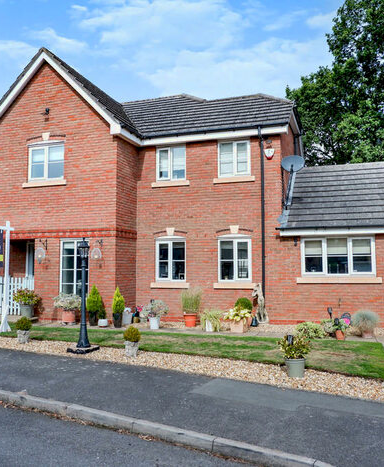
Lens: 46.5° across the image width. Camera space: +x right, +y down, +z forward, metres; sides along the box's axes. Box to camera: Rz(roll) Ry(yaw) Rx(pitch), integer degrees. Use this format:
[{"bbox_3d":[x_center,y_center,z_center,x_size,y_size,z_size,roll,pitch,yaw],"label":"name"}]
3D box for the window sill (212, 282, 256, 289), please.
[{"bbox_3d":[1.122,1.378,11.634,1.100,0.140,0.160,-2,-5,17],"label":"window sill"}]

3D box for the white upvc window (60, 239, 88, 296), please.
[{"bbox_3d":[-3.069,0.934,11.769,0.890,1.590,0.090,-2,-5,17],"label":"white upvc window"}]

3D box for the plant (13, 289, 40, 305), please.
[{"bbox_3d":[-4.388,1.705,11.916,0.660,0.430,0.600,-1,-5,16],"label":"plant"}]

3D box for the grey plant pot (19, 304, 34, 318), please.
[{"bbox_3d":[-4.283,2.034,11.633,0.360,0.350,0.360,0,-5,0],"label":"grey plant pot"}]

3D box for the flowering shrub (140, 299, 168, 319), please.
[{"bbox_3d":[-0.867,1.746,10.347,0.620,0.430,0.550,-2,-5,17],"label":"flowering shrub"}]

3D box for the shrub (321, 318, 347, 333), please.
[{"bbox_3d":[2.860,1.840,8.944,0.500,0.300,0.420,-2,-5,17],"label":"shrub"}]

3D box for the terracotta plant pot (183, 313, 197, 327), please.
[{"bbox_3d":[-0.032,2.147,11.021,0.343,0.295,0.343,0,-4,0],"label":"terracotta plant pot"}]

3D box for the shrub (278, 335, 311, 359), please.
[{"bbox_3d":[1.369,1.525,5.992,0.448,0.316,0.430,-2,-5,16],"label":"shrub"}]

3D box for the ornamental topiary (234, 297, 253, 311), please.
[{"bbox_3d":[1.223,1.705,10.517,0.400,0.370,0.400,-2,-5,17],"label":"ornamental topiary"}]

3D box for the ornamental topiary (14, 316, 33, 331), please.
[{"bbox_3d":[-3.220,1.742,8.589,0.299,0.275,0.299,-2,-5,16],"label":"ornamental topiary"}]

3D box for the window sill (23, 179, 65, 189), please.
[{"bbox_3d":[-4.005,-1.358,12.169,1.310,0.140,0.140,-1,-5,16],"label":"window sill"}]

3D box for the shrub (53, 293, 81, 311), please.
[{"bbox_3d":[-3.140,1.734,11.356,0.670,0.440,0.600,-1,-5,16],"label":"shrub"}]

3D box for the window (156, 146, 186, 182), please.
[{"bbox_3d":[-0.573,-1.943,12.430,0.878,0.993,0.100,-2,-5,16],"label":"window"}]

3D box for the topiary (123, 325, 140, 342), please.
[{"bbox_3d":[-0.971,1.625,7.212,0.270,0.260,0.270,0,-5,0],"label":"topiary"}]

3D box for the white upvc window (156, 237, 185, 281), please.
[{"bbox_3d":[-0.559,0.716,12.316,0.900,1.180,0.080,-1,-5,16],"label":"white upvc window"}]

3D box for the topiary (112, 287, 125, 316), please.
[{"bbox_3d":[-1.711,1.587,10.473,0.290,0.660,0.290,0,-5,0],"label":"topiary"}]

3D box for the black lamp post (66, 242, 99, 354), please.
[{"bbox_3d":[-1.872,1.058,7.748,0.500,1.950,0.500,-2,-5,16],"label":"black lamp post"}]

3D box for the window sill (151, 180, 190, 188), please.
[{"bbox_3d":[-0.584,-1.354,12.305,1.100,0.132,0.140,-2,-5,16],"label":"window sill"}]

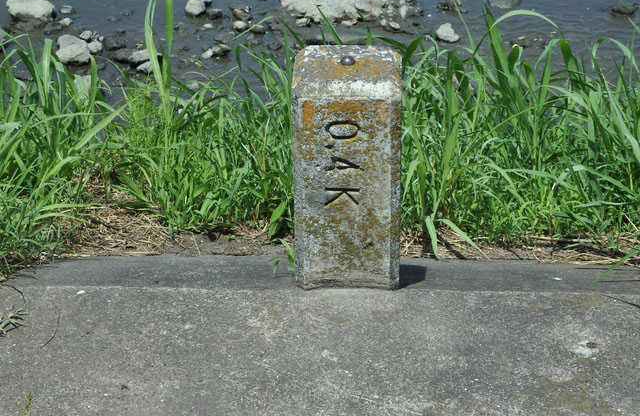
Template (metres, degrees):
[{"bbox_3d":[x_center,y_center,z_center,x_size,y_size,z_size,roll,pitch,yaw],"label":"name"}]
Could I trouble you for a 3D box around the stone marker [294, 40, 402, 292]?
[{"bbox_3d":[0.046,-0.063,2.345,0.166,0.356,0.168,1,30,3],"label":"stone marker"}]

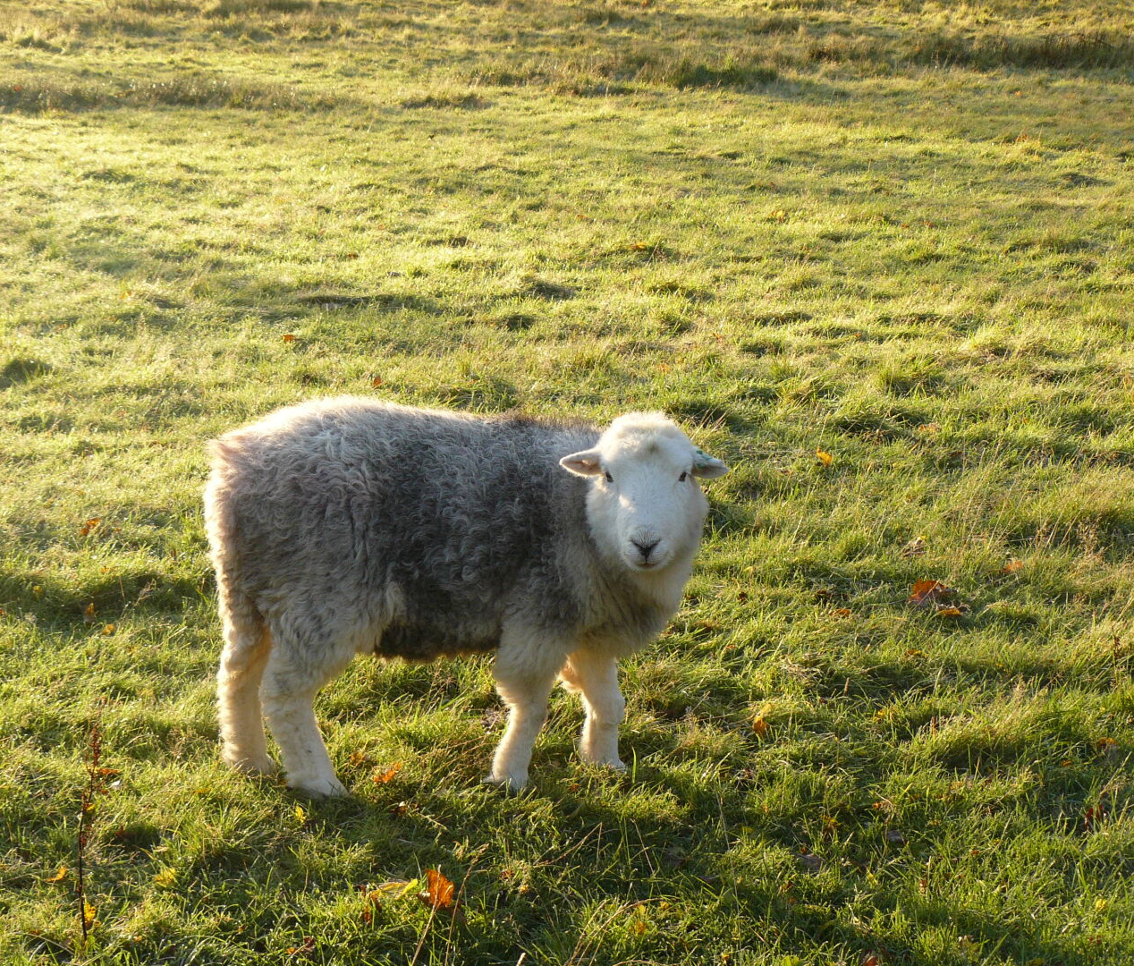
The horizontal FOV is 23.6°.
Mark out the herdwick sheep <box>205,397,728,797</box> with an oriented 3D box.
[{"bbox_3d":[-0.182,0.195,4.668,0.880,0.685,0.460,1,12,4],"label":"herdwick sheep"}]

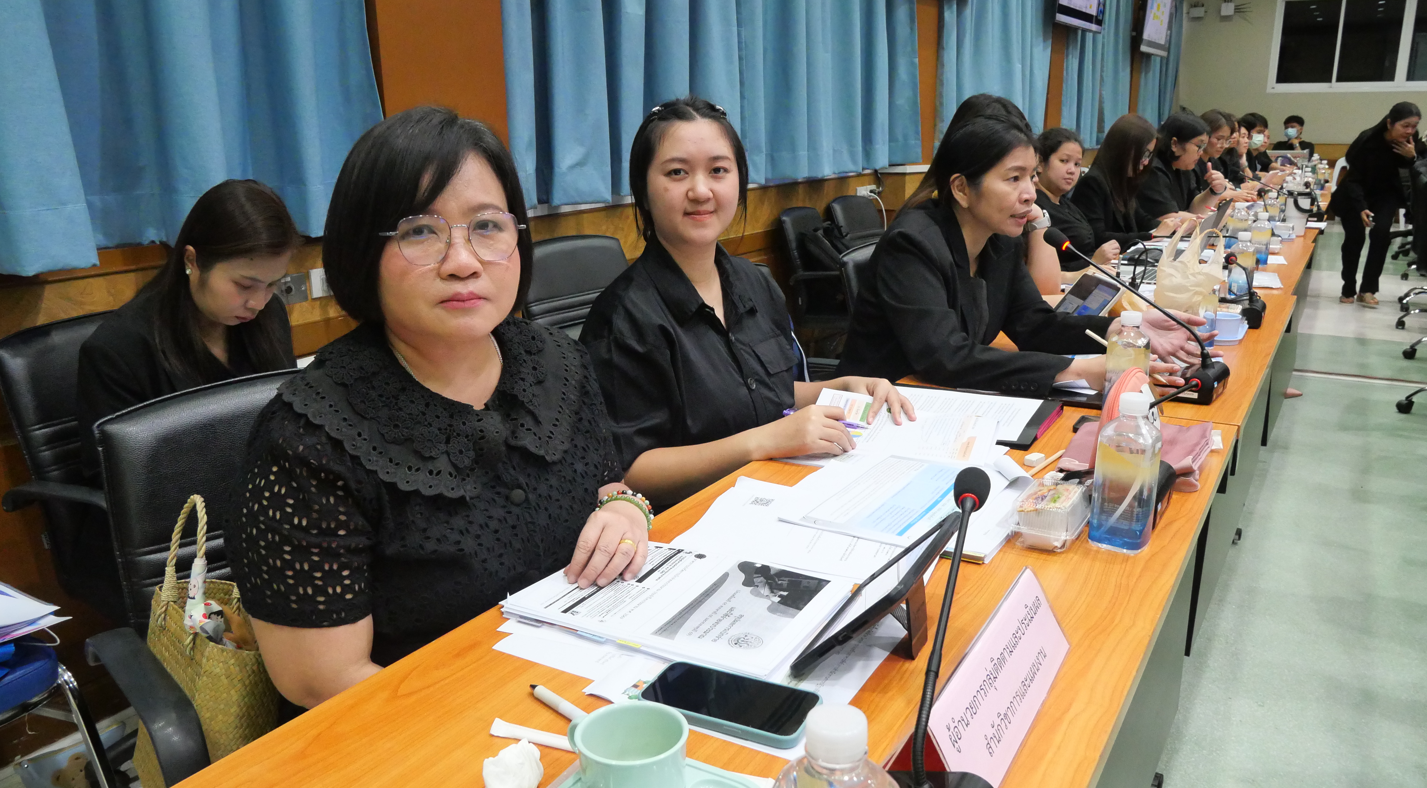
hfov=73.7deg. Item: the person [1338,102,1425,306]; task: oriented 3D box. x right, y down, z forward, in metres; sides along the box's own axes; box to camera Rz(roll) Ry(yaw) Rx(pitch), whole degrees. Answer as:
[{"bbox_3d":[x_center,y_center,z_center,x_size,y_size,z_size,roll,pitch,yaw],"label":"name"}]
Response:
[{"bbox_3d":[4.447,-1.254,6.324,0.450,1.310,0.520,-10,18,-30],"label":"person"}]

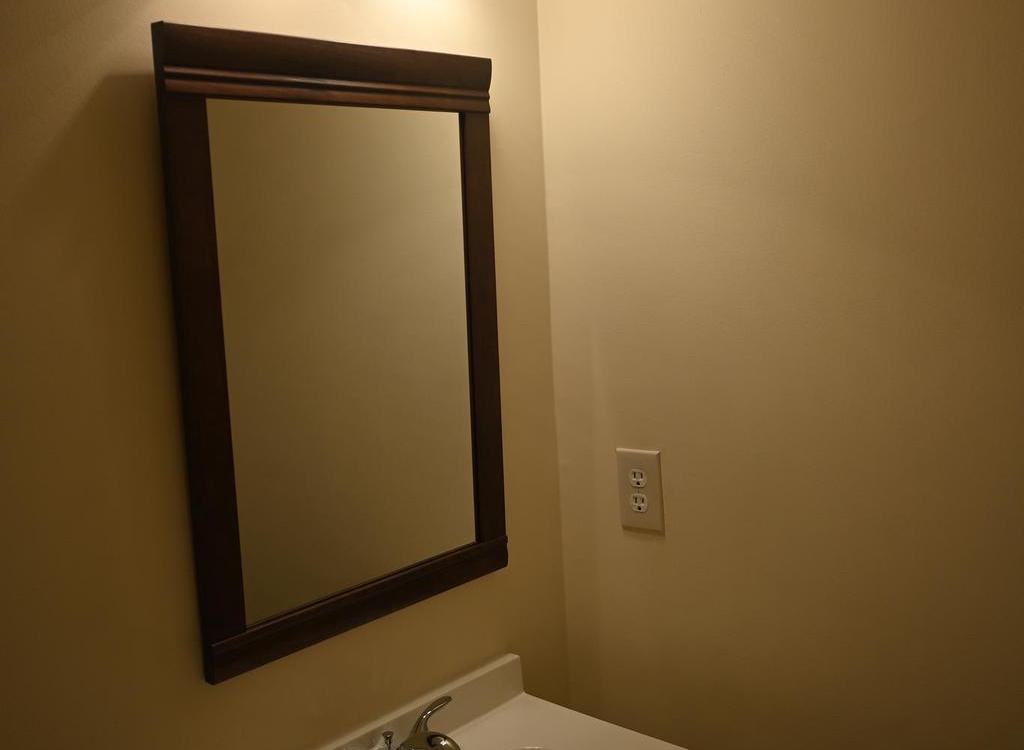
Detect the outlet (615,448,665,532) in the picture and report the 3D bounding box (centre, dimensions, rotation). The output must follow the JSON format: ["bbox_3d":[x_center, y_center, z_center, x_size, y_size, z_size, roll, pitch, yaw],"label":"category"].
[{"bbox_3d":[0.194,0.177,1.675,0.077,0.124,0.006,5,11,41],"label":"outlet"}]

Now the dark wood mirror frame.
[{"bbox_3d":[-0.196,-0.043,1.444,0.023,0.752,0.521,5,11,41],"label":"dark wood mirror frame"}]

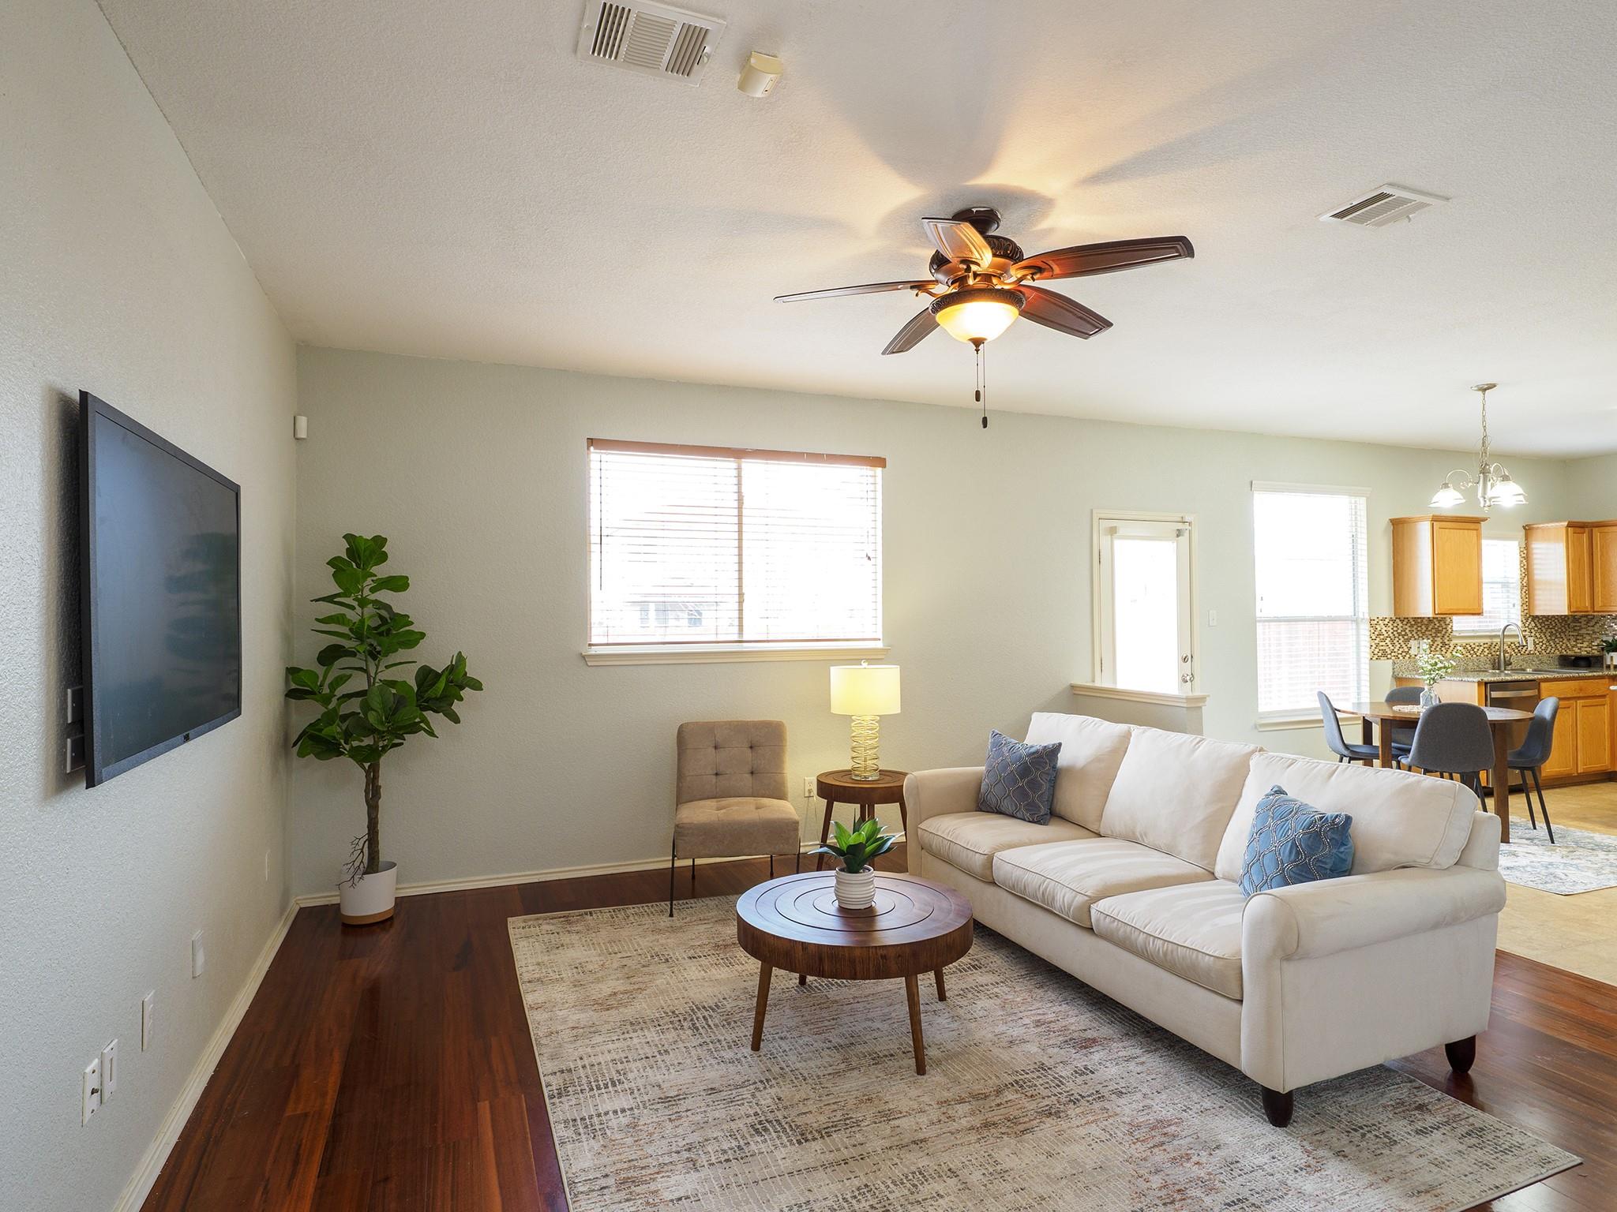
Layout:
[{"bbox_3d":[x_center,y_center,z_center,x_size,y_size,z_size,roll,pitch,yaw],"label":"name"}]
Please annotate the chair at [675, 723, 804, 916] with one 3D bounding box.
[{"bbox_3d":[-0.376,1.026,4.267,0.600,0.850,0.700,0,-1,-7],"label":"chair"}]

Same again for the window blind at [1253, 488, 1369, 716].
[{"bbox_3d":[3.951,-0.054,6.543,1.234,1.731,0.060,0,-1,-21],"label":"window blind"}]

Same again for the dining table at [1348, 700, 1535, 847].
[{"bbox_3d":[4.040,1.053,5.441,1.040,0.755,1.040,-1,-1,19],"label":"dining table"}]

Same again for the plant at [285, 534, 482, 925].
[{"bbox_3d":[-1.984,0.561,3.967,0.790,1.810,0.660,0,-1,-23],"label":"plant"}]

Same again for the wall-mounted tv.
[{"bbox_3d":[-1.536,-0.021,2.034,0.050,0.703,1.159,0,-1,-23],"label":"wall-mounted tv"}]

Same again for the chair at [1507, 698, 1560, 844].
[{"bbox_3d":[4.319,0.997,5.309,0.530,0.860,0.460,-1,-1,23],"label":"chair"}]

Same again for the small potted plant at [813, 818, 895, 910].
[{"bbox_3d":[0.157,0.875,2.860,0.268,0.292,0.255,0,-1,0],"label":"small potted plant"}]

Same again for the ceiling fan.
[{"bbox_3d":[0.562,-1.096,2.841,1.330,0.452,1.330,0,-1,0],"label":"ceiling fan"}]

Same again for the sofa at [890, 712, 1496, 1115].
[{"bbox_3d":[1.305,0.975,3.295,0.914,0.894,2.095,0,-1,-23],"label":"sofa"}]

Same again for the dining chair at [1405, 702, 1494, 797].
[{"bbox_3d":[3.911,1.015,5.153,0.440,0.860,0.510,-1,-1,24],"label":"dining chair"}]

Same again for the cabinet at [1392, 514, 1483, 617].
[{"bbox_3d":[5.004,-0.309,6.686,0.597,0.766,0.330,0,-1,-20],"label":"cabinet"}]

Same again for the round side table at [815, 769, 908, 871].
[{"bbox_3d":[0.298,1.179,4.427,0.507,0.545,0.507,0,-1,0],"label":"round side table"}]

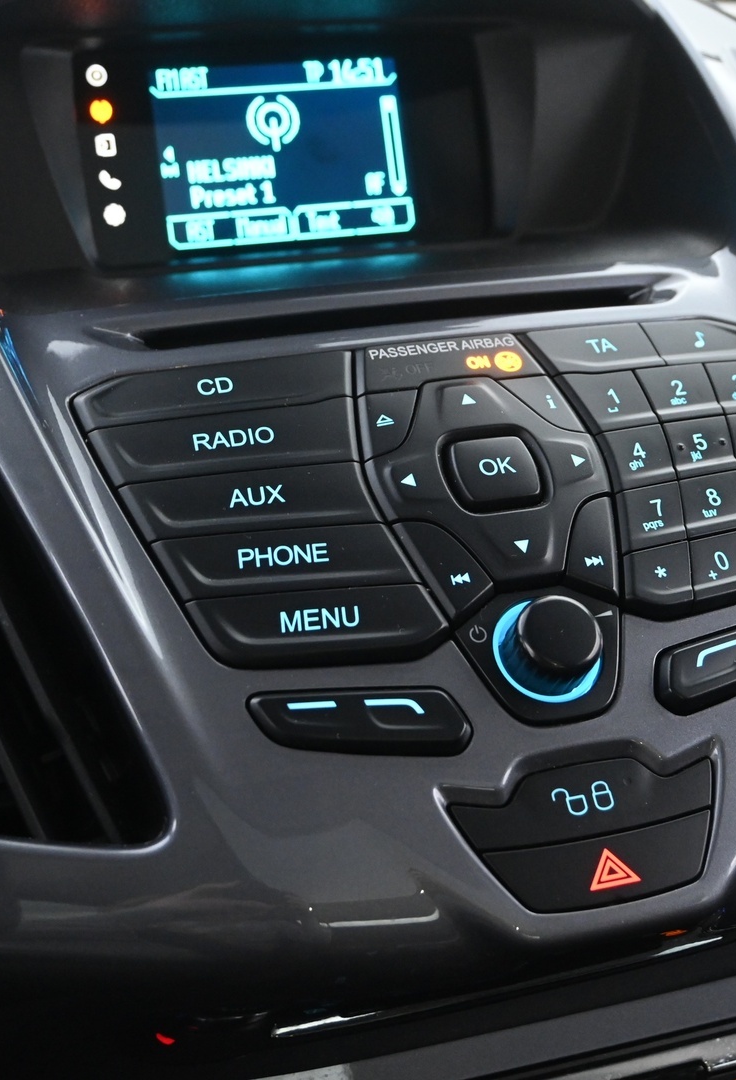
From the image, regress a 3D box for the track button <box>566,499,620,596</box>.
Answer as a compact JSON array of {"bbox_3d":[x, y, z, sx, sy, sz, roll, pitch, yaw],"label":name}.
[{"bbox_3d":[0.049,0.002,0.364,0.013,0.006,0.026,5,57,-11],"label":"track button"}]

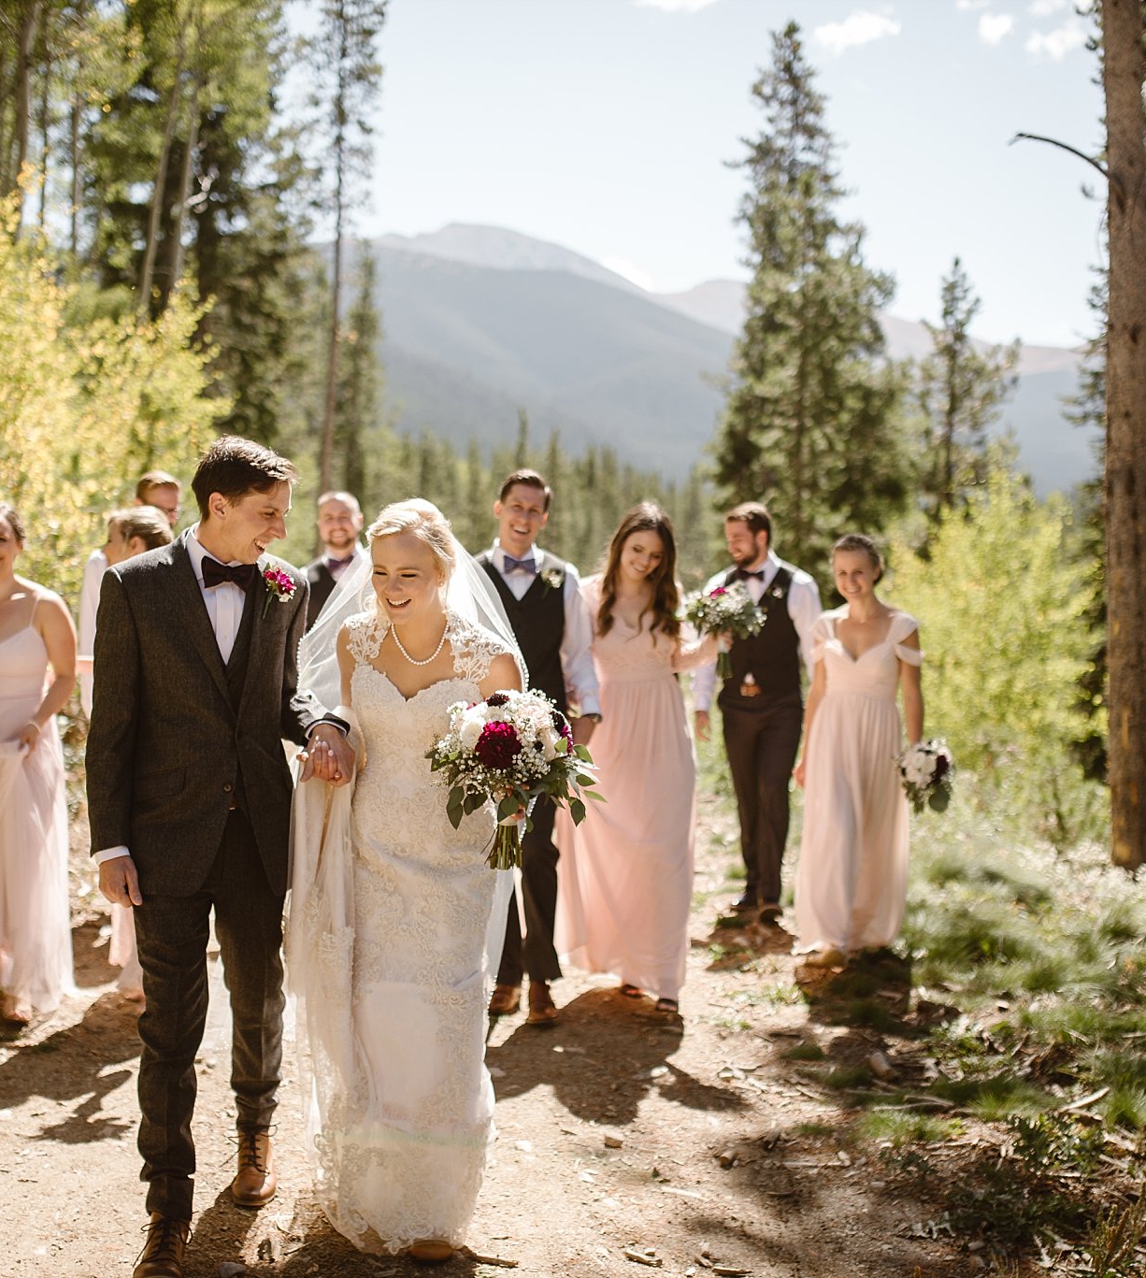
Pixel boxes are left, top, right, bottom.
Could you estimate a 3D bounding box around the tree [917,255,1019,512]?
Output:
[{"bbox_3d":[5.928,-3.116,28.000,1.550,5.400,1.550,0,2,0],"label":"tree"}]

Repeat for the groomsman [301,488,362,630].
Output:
[{"bbox_3d":[-1.064,0.247,8.200,0.520,1.800,0.380,0,2,-5],"label":"groomsman"}]

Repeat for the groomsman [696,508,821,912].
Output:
[{"bbox_3d":[0.774,0.303,7.930,0.540,1.800,0.400,1,2,18],"label":"groomsman"}]

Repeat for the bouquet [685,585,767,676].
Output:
[{"bbox_3d":[0.487,-0.027,6.000,0.265,0.300,0.250,0,2,5],"label":"bouquet"}]

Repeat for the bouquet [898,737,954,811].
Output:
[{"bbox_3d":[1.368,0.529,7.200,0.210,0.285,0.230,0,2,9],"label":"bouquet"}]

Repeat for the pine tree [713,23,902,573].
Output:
[{"bbox_3d":[3.417,-4.523,27.000,2.950,8.900,2.900,0,2,0],"label":"pine tree"}]

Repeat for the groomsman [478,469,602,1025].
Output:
[{"bbox_3d":[-0.136,0.349,6.170,0.540,1.830,0.420,0,2,0],"label":"groomsman"}]

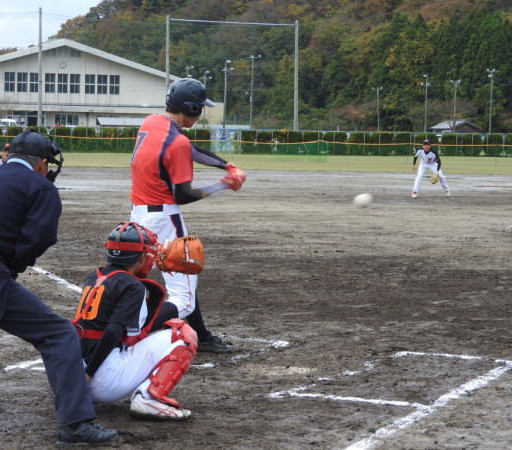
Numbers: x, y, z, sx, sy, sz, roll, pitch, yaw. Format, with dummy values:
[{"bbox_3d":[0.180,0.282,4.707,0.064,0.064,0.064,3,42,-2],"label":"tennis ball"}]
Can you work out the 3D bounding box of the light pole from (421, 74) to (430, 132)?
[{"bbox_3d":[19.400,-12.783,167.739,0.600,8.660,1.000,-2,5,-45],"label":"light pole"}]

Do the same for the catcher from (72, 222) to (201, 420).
[{"bbox_3d":[-0.557,0.441,7.342,0.800,0.940,0.750,-2,5,-40],"label":"catcher"}]

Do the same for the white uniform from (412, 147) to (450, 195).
[{"bbox_3d":[4.145,-1.276,34.800,0.850,1.120,0.500,1,3,6],"label":"white uniform"}]

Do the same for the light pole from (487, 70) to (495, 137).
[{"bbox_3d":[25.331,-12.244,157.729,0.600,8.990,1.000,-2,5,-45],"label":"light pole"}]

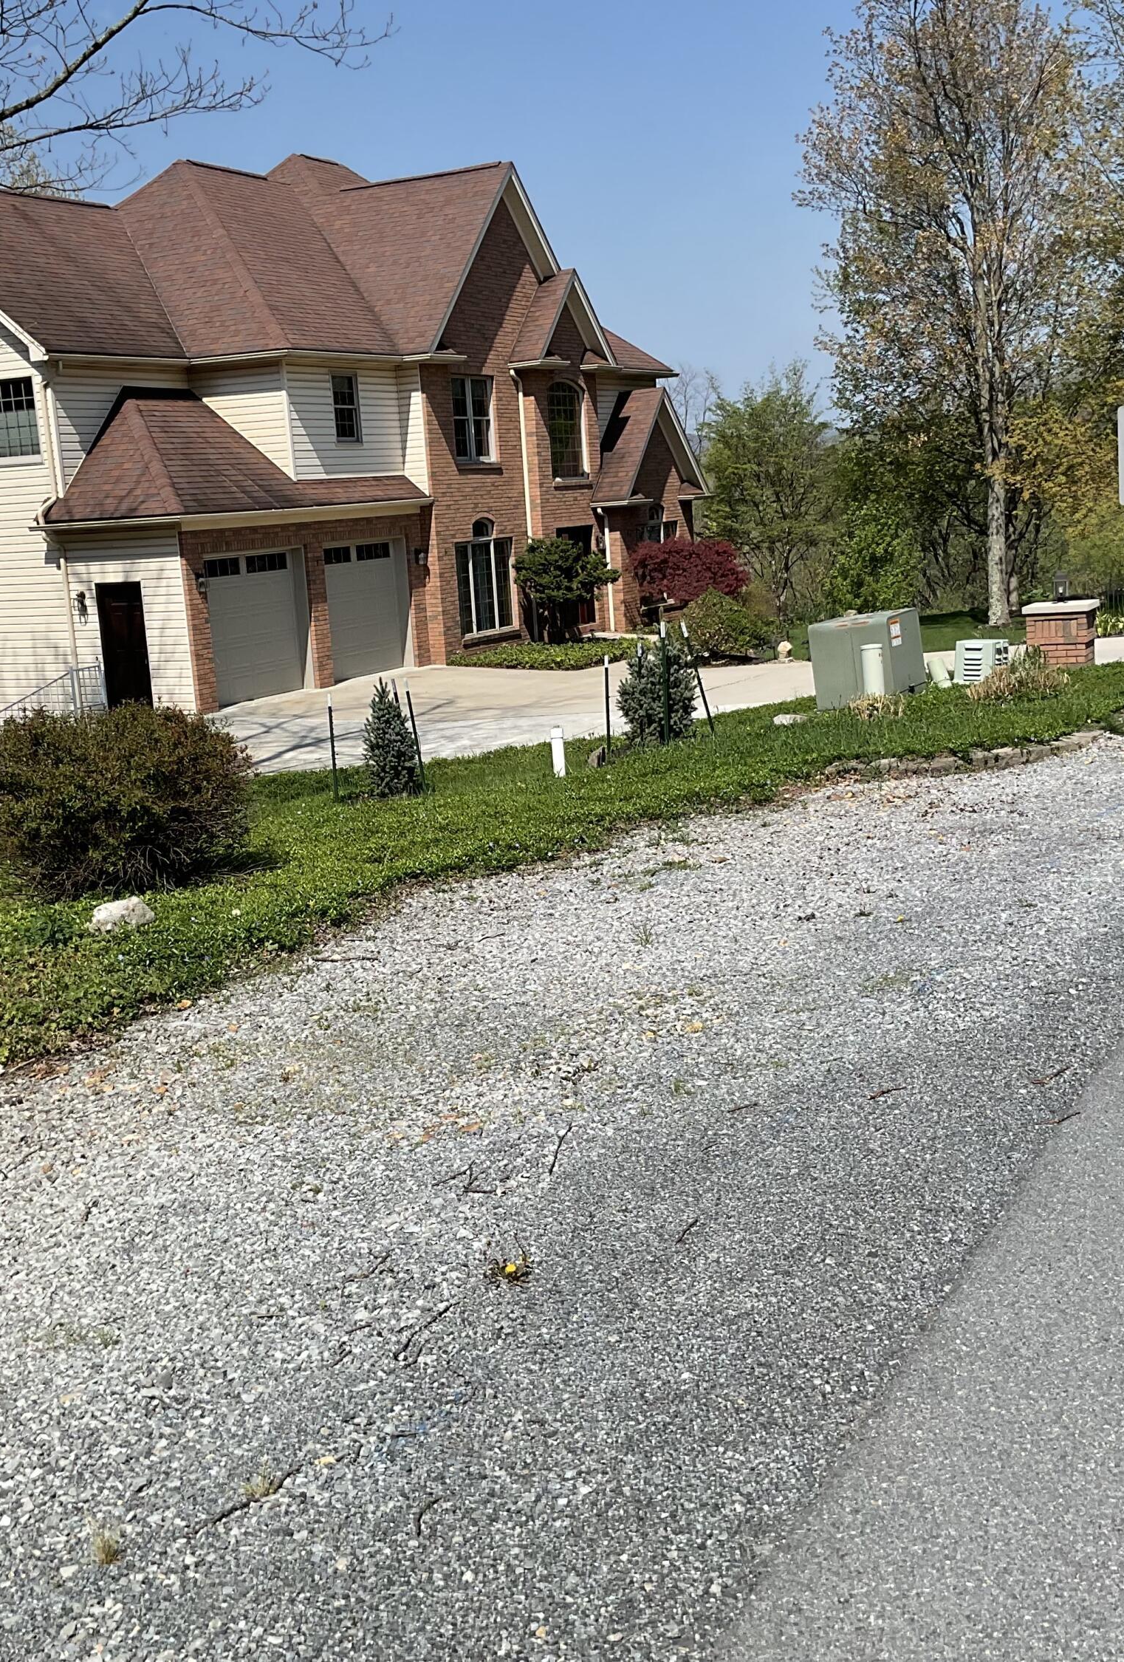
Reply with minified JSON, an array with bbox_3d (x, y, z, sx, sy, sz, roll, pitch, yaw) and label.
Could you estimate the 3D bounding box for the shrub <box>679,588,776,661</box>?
[{"bbox_3d":[2.628,-3.280,29.400,1.450,1.080,1.450,-4,10,1],"label":"shrub"}]

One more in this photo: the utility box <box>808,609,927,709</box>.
[{"bbox_3d":[3.050,-1.725,18.400,0.800,0.770,0.880,-4,9,30],"label":"utility box"}]

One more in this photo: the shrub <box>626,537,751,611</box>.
[{"bbox_3d":[2.655,-5.262,39.000,2.300,1.700,2.400,-4,10,1],"label":"shrub"}]

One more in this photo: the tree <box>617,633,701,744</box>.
[{"bbox_3d":[0.830,-1.213,15.800,0.690,0.900,0.690,-4,10,1],"label":"tree"}]

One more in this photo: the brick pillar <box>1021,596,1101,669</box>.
[{"bbox_3d":[5.363,-2.124,19.900,0.695,0.650,0.695,1,11,25],"label":"brick pillar"}]

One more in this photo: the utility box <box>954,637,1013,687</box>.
[{"bbox_3d":[4.409,-1.773,19.450,0.448,0.428,0.448,3,12,32],"label":"utility box"}]

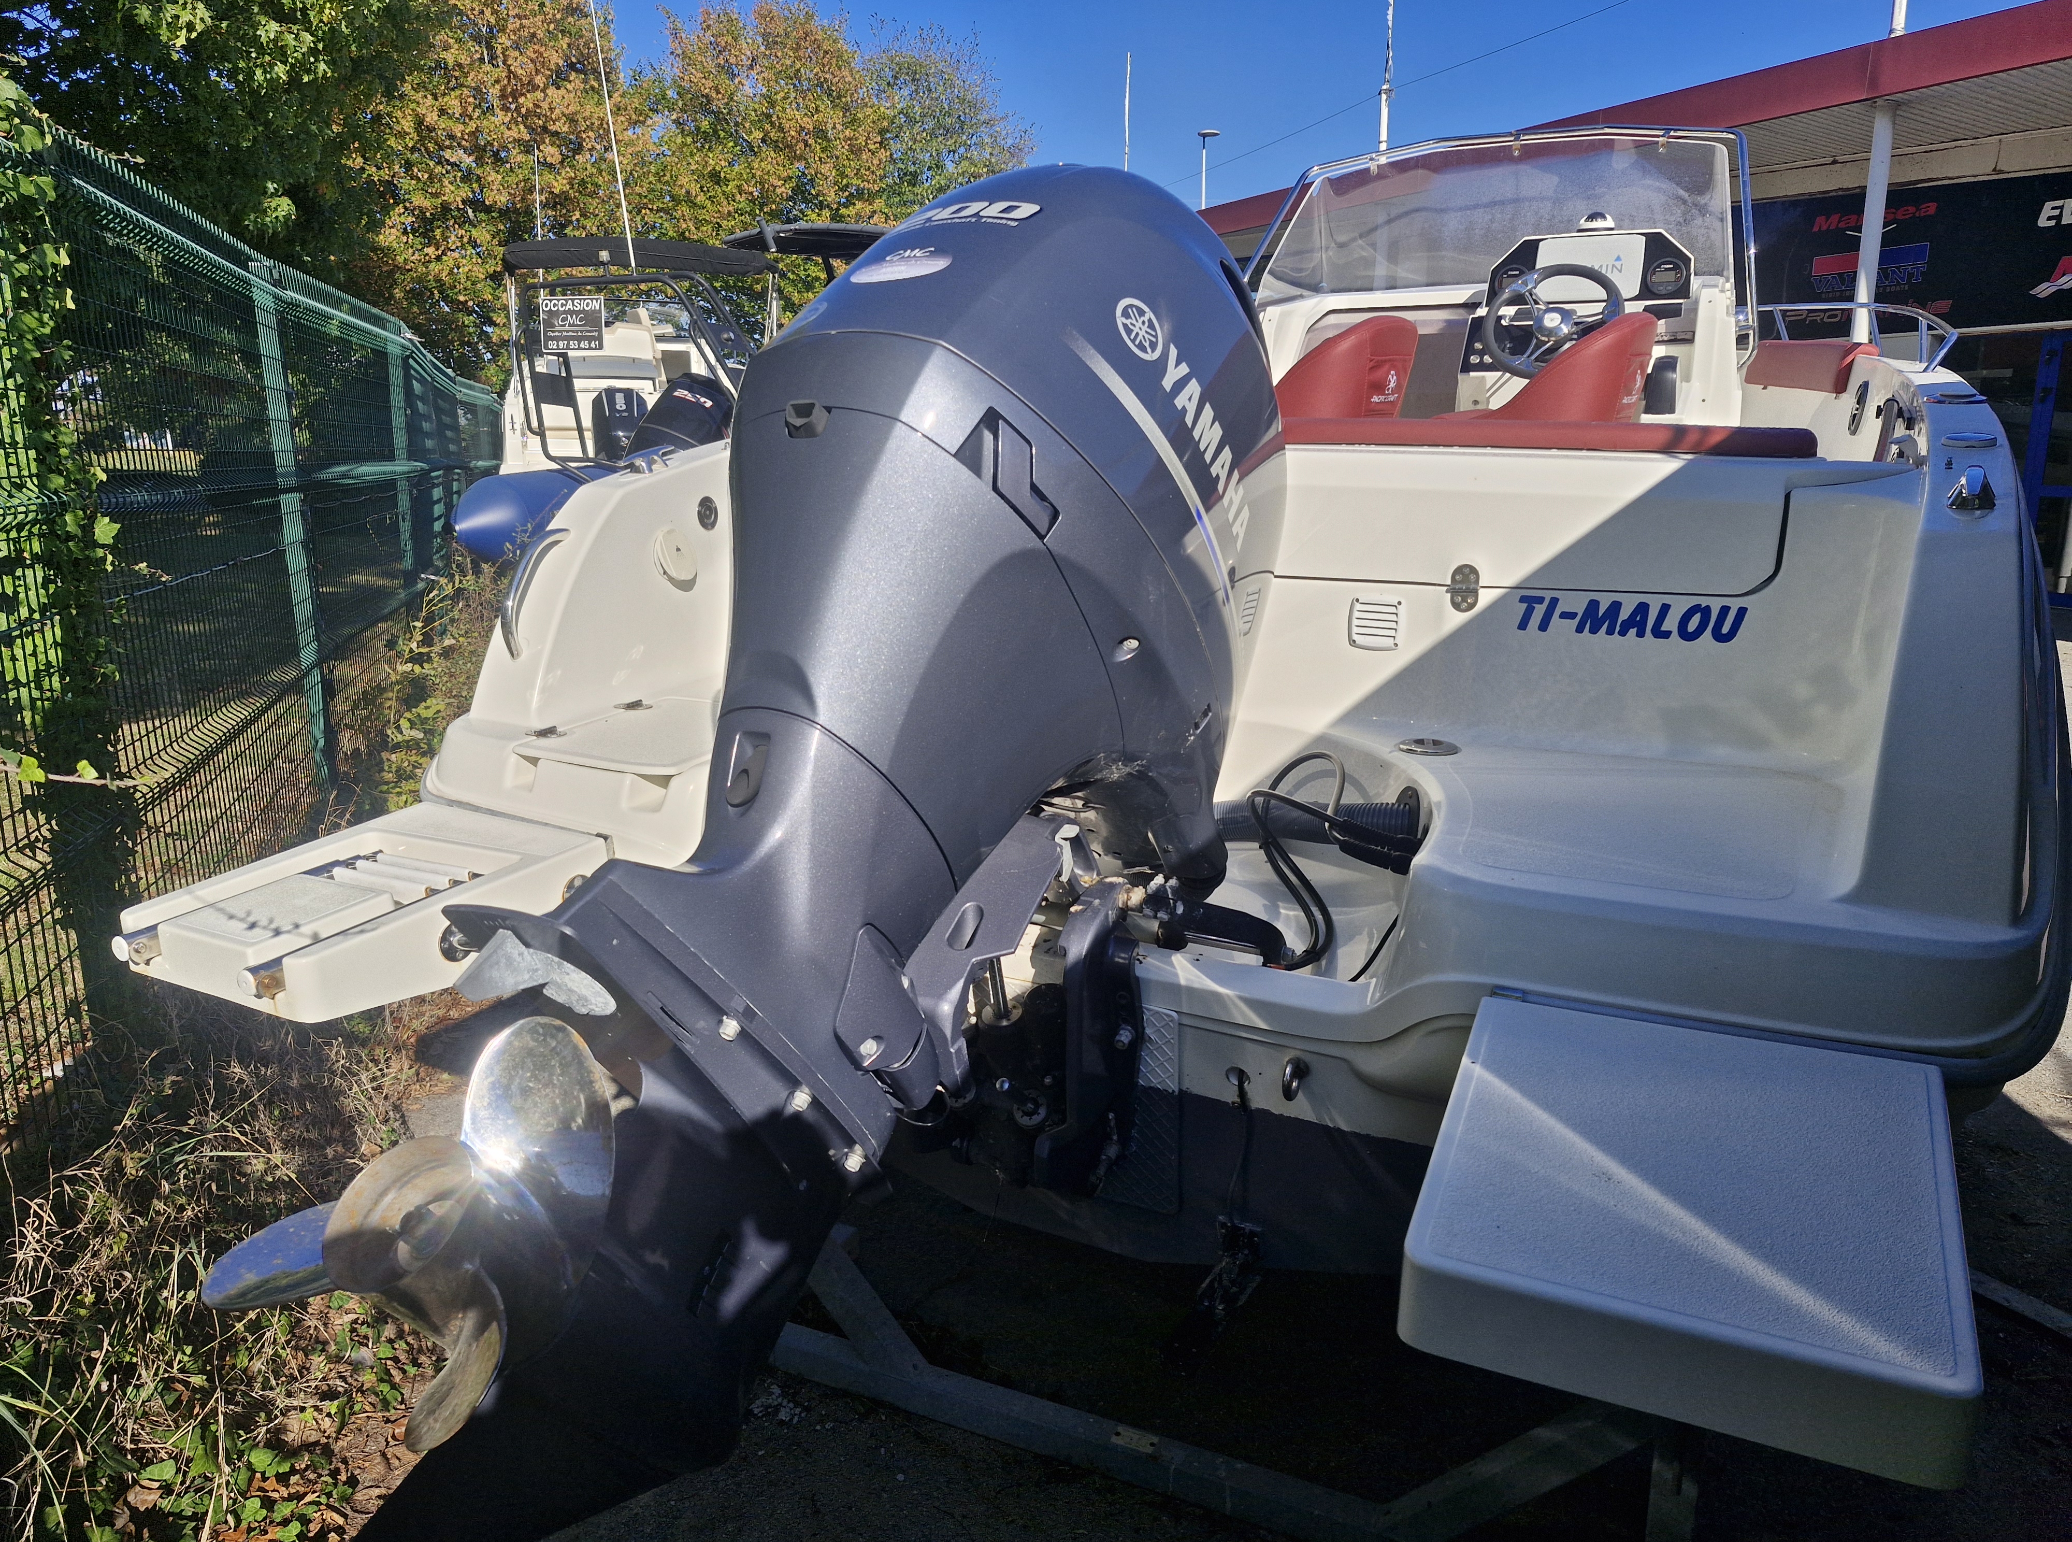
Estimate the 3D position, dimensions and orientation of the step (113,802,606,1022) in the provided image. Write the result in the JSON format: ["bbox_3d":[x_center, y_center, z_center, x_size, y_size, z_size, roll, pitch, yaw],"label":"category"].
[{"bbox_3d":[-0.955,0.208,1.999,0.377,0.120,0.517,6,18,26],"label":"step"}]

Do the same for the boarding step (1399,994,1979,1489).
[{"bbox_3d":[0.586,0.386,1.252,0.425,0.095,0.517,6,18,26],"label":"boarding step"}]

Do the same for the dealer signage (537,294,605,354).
[{"bbox_3d":[-2.620,-2.531,7.800,0.370,0.310,0.020,-2,14,-6],"label":"dealer signage"}]

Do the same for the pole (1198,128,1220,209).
[{"bbox_3d":[4.135,-11.197,34.036,0.550,8.703,0.300,0,14,0],"label":"pole"}]

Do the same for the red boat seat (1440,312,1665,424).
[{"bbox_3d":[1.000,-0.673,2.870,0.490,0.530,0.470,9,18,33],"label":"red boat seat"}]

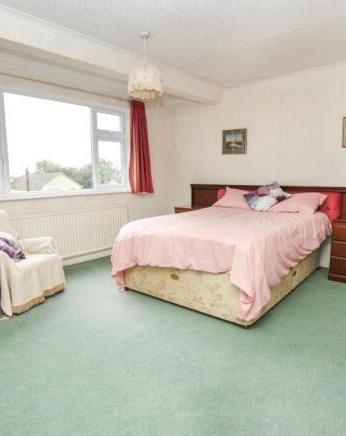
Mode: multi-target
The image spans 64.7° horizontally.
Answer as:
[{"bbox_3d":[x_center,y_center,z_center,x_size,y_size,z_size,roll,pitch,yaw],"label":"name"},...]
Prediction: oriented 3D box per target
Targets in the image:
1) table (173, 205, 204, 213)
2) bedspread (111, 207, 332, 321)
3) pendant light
[{"bbox_3d":[0.357,0.151,4.773,0.490,0.670,0.420,6,12,41],"label":"table"},{"bbox_3d":[0.666,0.350,3.207,1.500,0.620,1.920,7,12,42],"label":"bedspread"},{"bbox_3d":[-0.236,-1.347,2.400,0.310,0.520,0.310,-1,9,0],"label":"pendant light"}]

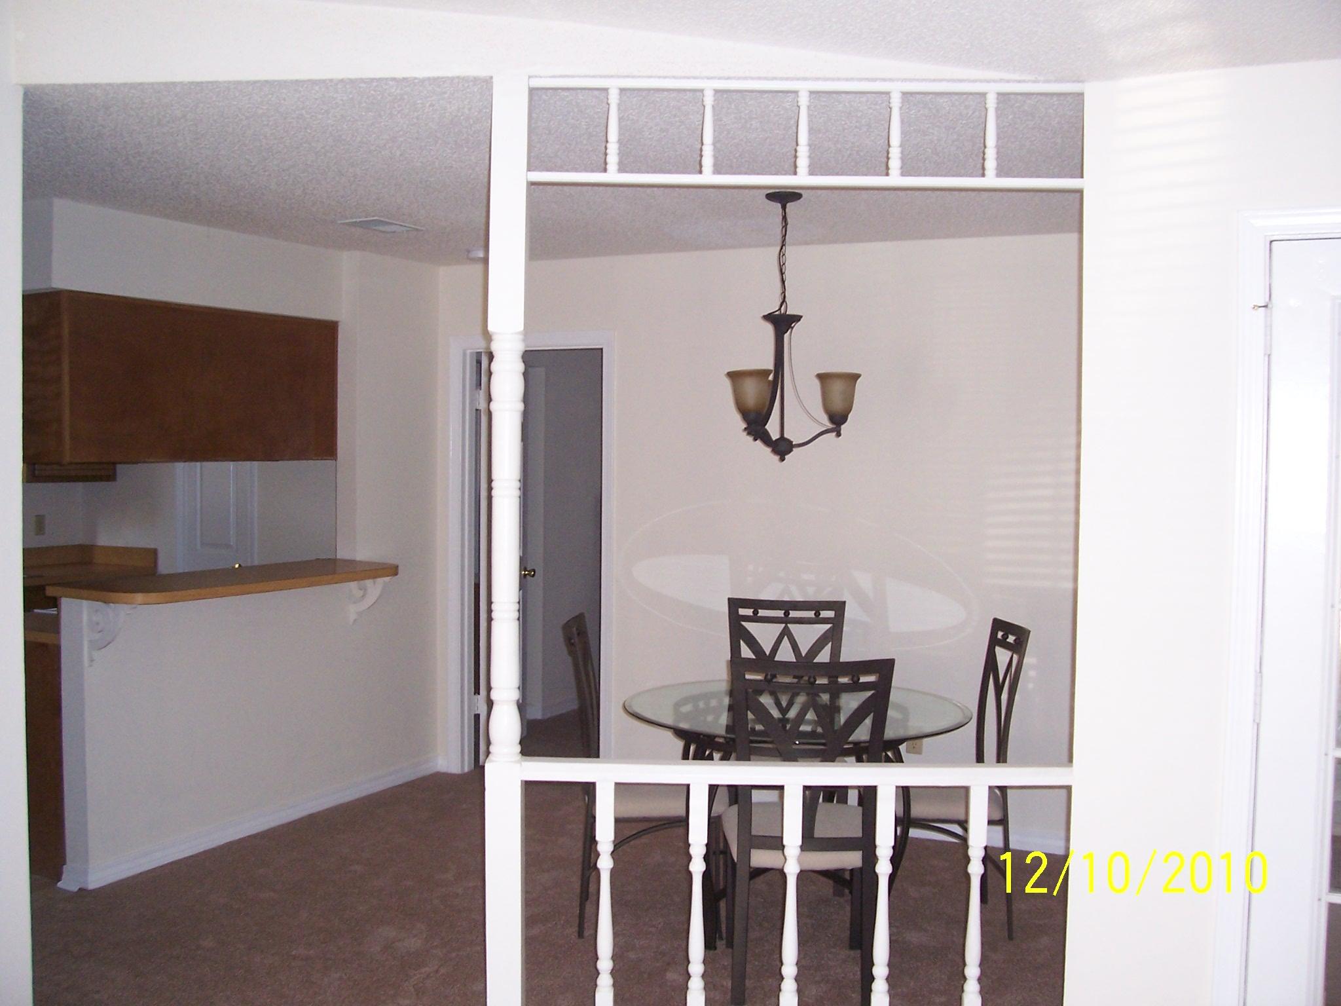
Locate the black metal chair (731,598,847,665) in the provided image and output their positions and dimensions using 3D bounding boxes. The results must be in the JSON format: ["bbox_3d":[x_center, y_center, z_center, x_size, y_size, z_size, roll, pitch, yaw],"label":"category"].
[{"bbox_3d":[0.425,0.890,4.890,0.460,1.010,0.540,1,3,6],"label":"black metal chair"}]

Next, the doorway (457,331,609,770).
[{"bbox_3d":[-0.632,0.273,6.203,0.860,2.100,0.130,2,3,24],"label":"doorway"}]

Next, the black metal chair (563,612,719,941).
[{"bbox_3d":[-0.085,0.904,4.480,0.540,1.010,0.460,1,3,3],"label":"black metal chair"}]

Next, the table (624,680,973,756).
[{"bbox_3d":[0.411,1.048,4.394,1.110,0.740,1.110,1,3,0],"label":"table"}]

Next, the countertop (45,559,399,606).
[{"bbox_3d":[-1.725,0.306,5.263,0.500,0.040,1.370,2,3,28],"label":"countertop"}]

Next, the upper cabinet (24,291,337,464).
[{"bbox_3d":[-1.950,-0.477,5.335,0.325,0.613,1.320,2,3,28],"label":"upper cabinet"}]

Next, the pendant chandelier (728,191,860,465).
[{"bbox_3d":[0.402,-0.580,4.410,0.460,0.890,0.470,1,3,0],"label":"pendant chandelier"}]

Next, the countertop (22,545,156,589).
[{"bbox_3d":[-3.339,0.329,6.529,0.570,0.140,1.400,2,3,28],"label":"countertop"}]

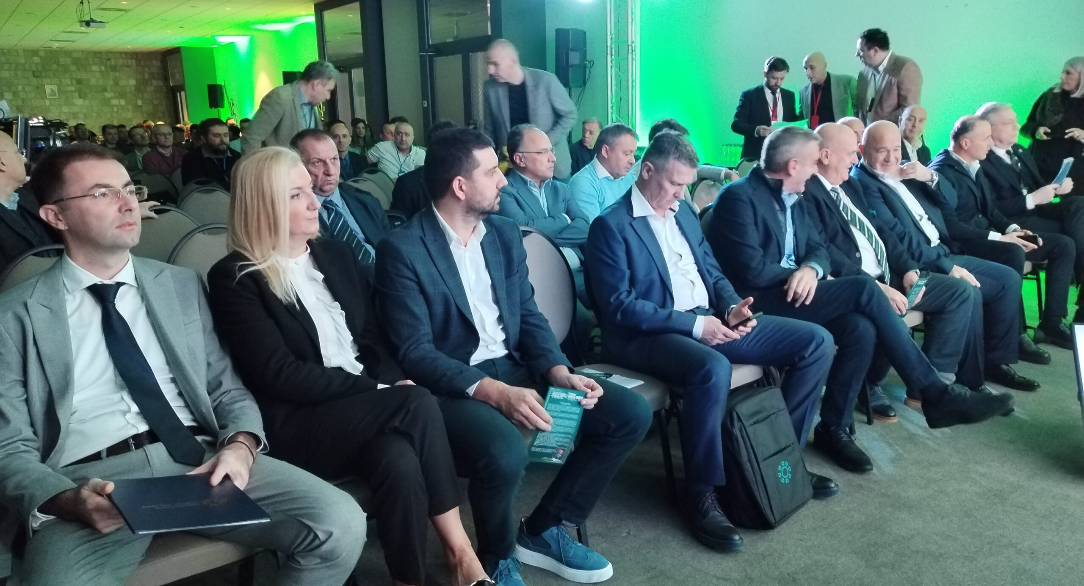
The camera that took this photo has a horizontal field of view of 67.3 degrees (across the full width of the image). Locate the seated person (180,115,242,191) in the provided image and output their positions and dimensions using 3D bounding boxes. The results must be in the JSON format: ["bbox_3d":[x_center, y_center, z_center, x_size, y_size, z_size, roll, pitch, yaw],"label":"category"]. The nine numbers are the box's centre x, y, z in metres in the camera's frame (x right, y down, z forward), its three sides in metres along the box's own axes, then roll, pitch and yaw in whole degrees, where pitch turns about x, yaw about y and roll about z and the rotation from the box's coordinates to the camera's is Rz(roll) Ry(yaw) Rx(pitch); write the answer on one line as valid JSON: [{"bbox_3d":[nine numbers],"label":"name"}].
[{"bbox_3d":[-2.360,-0.582,5.977,0.580,1.350,0.820,-10,15,-36],"label":"seated person"}]

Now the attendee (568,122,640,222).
[{"bbox_3d":[0.532,-0.207,4.181,0.560,1.270,0.850,-12,16,-41],"label":"attendee"}]

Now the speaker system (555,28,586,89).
[{"bbox_3d":[0.308,-2.507,8.700,0.330,0.630,0.360,-1,12,3],"label":"speaker system"}]

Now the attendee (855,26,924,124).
[{"bbox_3d":[2.455,-0.893,5.787,0.460,1.880,0.580,-4,12,-15],"label":"attendee"}]

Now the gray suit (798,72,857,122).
[{"bbox_3d":[2.264,-0.966,6.531,0.550,1.500,0.360,6,14,30],"label":"gray suit"}]

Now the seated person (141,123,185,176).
[{"bbox_3d":[-3.350,-0.852,7.396,0.550,1.320,0.820,-10,15,-36],"label":"seated person"}]

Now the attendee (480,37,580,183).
[{"bbox_3d":[-0.048,-0.486,4.533,0.530,1.778,0.420,3,13,21],"label":"attendee"}]

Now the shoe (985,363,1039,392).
[{"bbox_3d":[2.271,0.389,4.007,0.300,0.110,0.110,11,17,44],"label":"shoe"}]

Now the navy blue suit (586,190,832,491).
[{"bbox_3d":[0.615,0.107,3.009,0.740,1.000,0.740,-12,16,-42],"label":"navy blue suit"}]

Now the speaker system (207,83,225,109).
[{"bbox_3d":[-7.843,-4.702,19.558,0.360,0.600,0.340,4,13,20],"label":"speaker system"}]

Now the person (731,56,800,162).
[{"bbox_3d":[1.734,-0.923,6.384,0.500,1.785,0.340,-2,12,-3],"label":"person"}]

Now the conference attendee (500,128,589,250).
[{"bbox_3d":[0.156,-0.148,3.906,0.580,1.280,0.850,-12,16,-41],"label":"conference attendee"}]

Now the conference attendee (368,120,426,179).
[{"bbox_3d":[-1.085,-0.677,6.575,0.600,1.362,0.780,-6,13,-20],"label":"conference attendee"}]

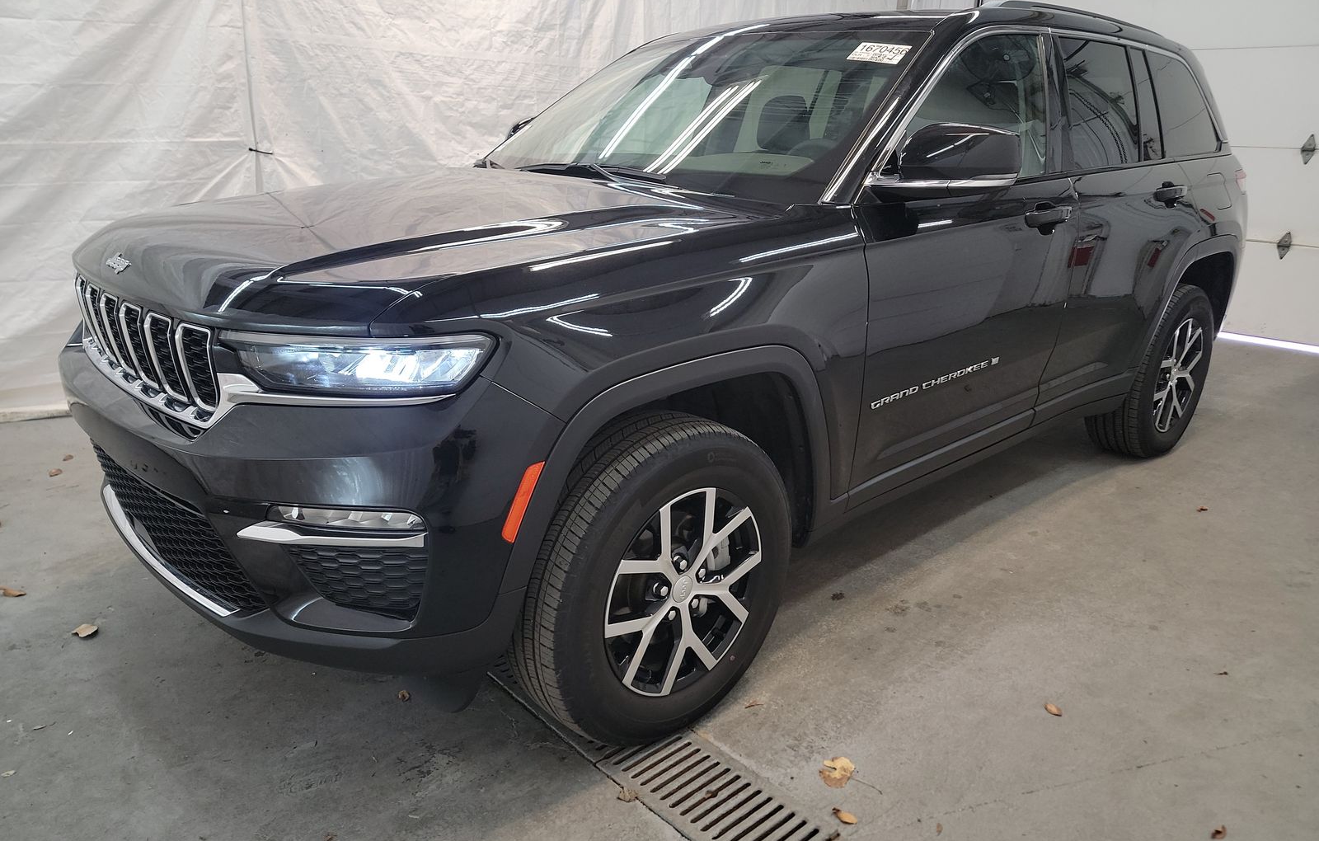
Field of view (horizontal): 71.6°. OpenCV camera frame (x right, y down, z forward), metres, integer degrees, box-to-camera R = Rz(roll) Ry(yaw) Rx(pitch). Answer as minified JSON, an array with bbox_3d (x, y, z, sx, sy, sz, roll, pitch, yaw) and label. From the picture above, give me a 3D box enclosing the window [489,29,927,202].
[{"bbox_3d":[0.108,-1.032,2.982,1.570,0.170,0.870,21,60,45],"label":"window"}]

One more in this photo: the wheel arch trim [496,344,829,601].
[{"bbox_3d":[0.053,0.111,2.021,1.030,0.540,0.140,-15,25,-39],"label":"wheel arch trim"}]

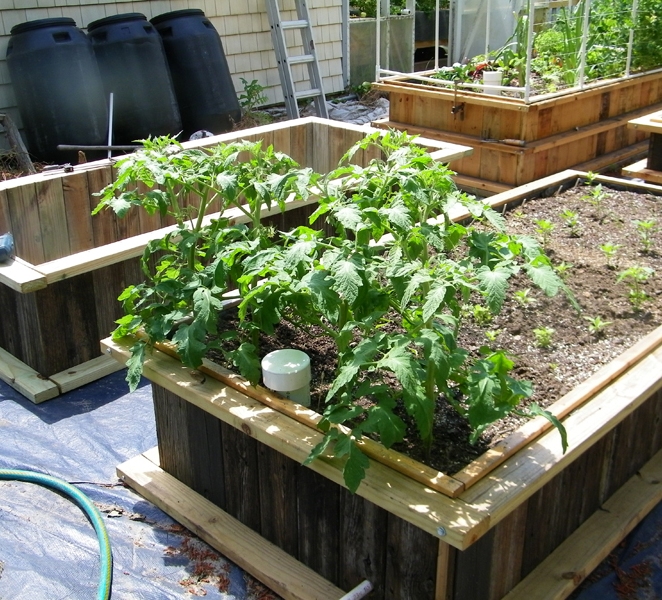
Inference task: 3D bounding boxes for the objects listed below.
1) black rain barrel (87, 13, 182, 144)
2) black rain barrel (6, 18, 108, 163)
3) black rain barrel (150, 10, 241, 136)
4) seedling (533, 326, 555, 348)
[{"bbox_3d":[-1.492,-1.630,6.091,0.600,0.921,0.600,-2,15,44],"label":"black rain barrel"},{"bbox_3d":[-1.922,-1.483,5.746,0.600,0.950,0.600,-14,19,-15],"label":"black rain barrel"},{"bbox_3d":[-1.123,-1.828,6.528,0.600,0.921,0.600,-4,17,46],"label":"black rain barrel"},{"bbox_3d":[0.608,0.103,2.304,0.063,0.060,0.060,6,24,15],"label":"seedling"}]

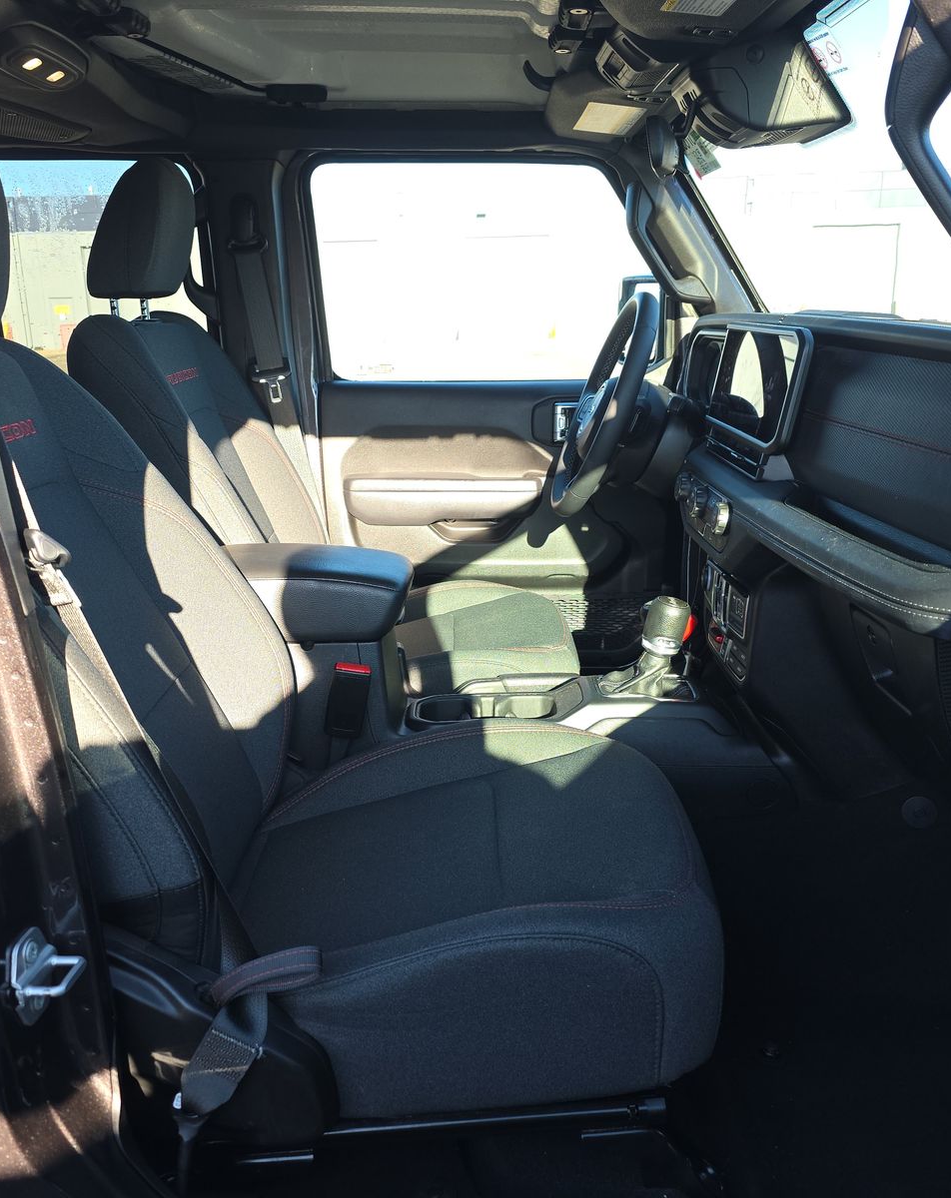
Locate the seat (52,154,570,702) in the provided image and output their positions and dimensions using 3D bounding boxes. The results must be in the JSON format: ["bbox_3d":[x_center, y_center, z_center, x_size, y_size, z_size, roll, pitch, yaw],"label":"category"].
[{"bbox_3d":[-0.223,-0.264,1.760,0.806,0.877,0.541,0,15,1],"label":"seat"}]

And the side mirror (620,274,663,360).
[{"bbox_3d":[0.401,-0.587,2.239,0.130,0.200,0.210,-5,16,-12],"label":"side mirror"}]

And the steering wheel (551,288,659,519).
[{"bbox_3d":[0.218,-0.315,1.762,0.097,0.377,0.377,18,15,-4],"label":"steering wheel"}]

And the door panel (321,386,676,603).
[{"bbox_3d":[0.082,-0.209,2.099,0.796,0.459,0.112,0,15,1],"label":"door panel"}]

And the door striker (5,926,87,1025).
[{"bbox_3d":[-0.302,0.271,0.749,0.051,0.071,0.047,0,15,1],"label":"door striker"}]

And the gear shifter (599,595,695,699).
[{"bbox_3d":[0.233,0.058,1.452,0.112,0.138,0.087,0,15,1],"label":"gear shifter"}]

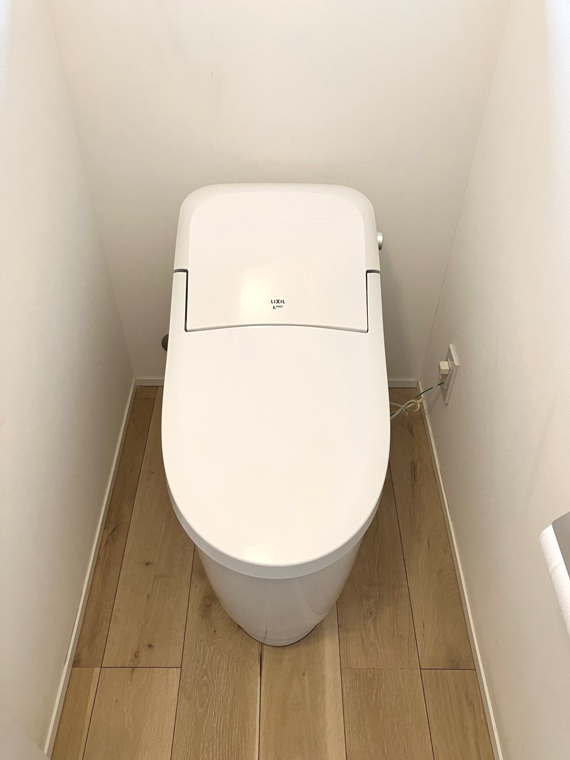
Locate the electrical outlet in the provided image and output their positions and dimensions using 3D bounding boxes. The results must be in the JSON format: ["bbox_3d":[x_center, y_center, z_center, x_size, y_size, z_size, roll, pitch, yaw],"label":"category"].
[{"bbox_3d":[0.368,-0.010,1.380,0.010,0.120,0.070,0,45,0],"label":"electrical outlet"}]

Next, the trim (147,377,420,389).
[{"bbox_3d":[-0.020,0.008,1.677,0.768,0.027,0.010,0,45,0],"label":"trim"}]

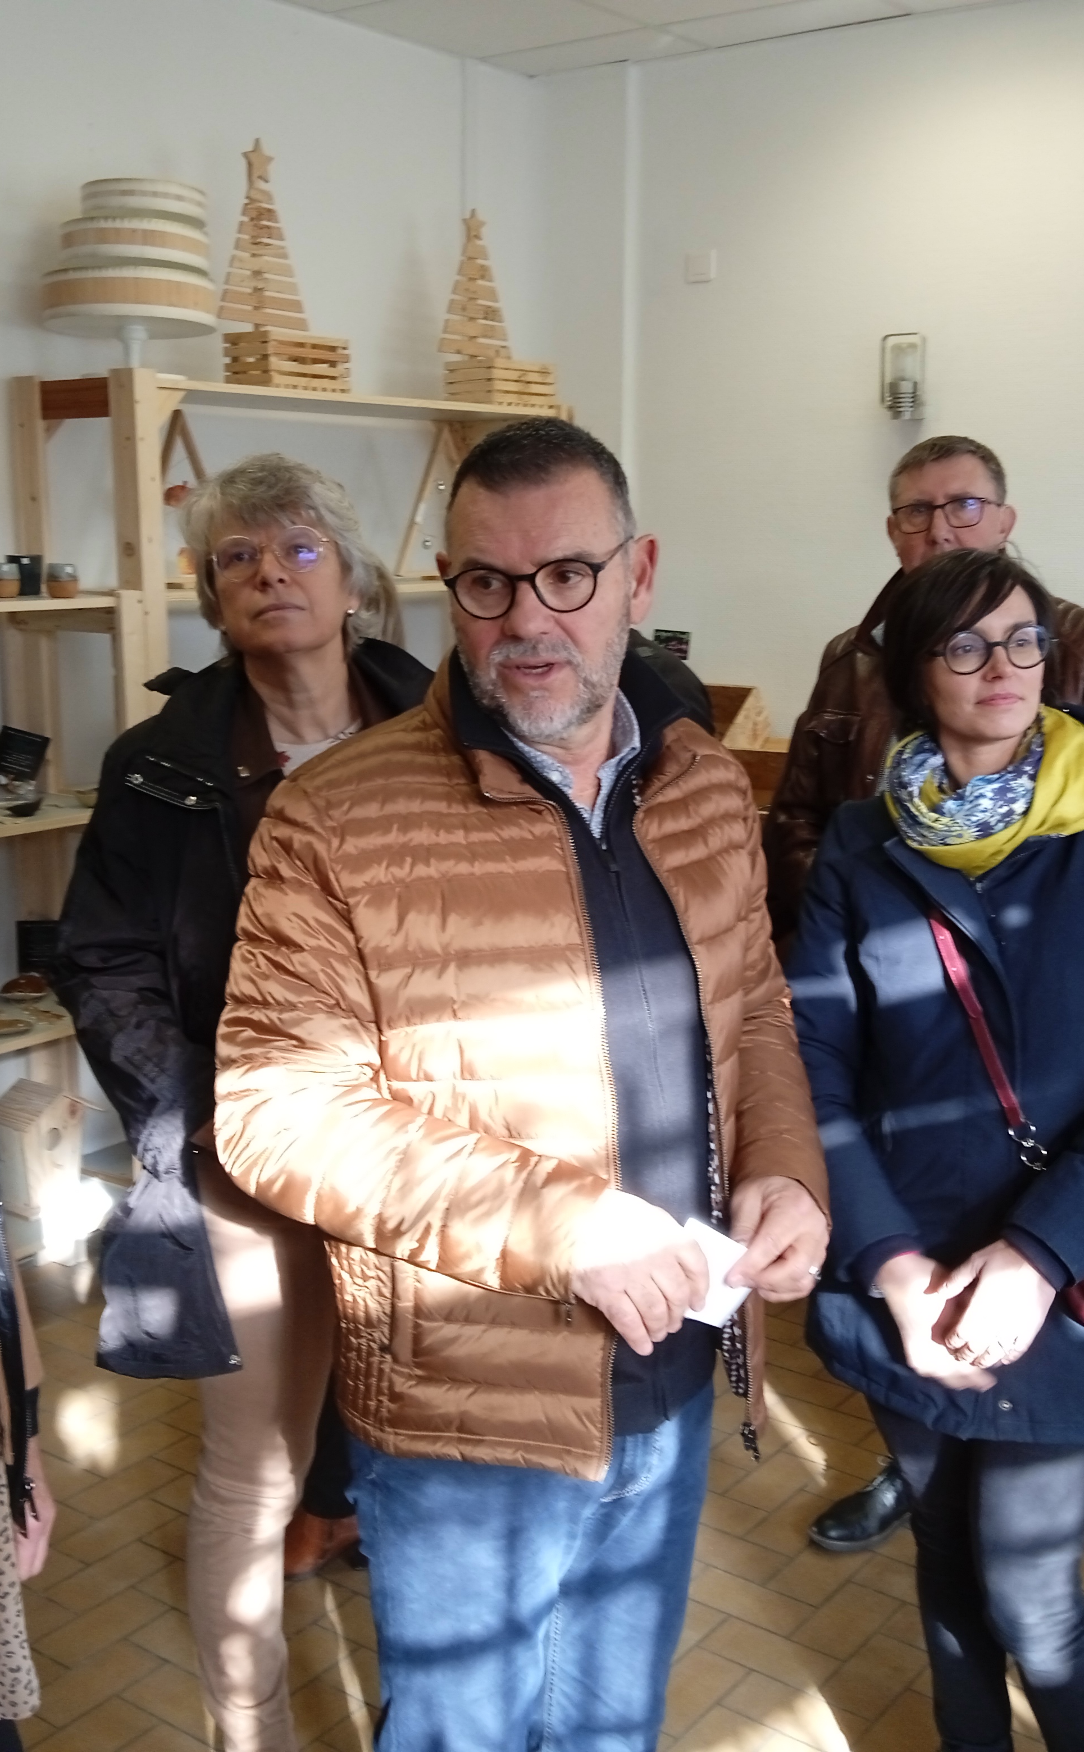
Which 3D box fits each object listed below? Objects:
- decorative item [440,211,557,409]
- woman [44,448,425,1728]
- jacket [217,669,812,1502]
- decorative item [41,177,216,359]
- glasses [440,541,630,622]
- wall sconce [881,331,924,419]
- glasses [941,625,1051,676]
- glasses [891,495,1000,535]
[{"bbox_3d":[-0.121,-1.549,5.181,0.190,0.520,0.310,8,13,37],"label":"decorative item"},{"bbox_3d":[-0.321,0.390,2.251,0.520,1.740,0.360,-3,11,-18],"label":"woman"},{"bbox_3d":[-0.030,0.151,1.616,0.500,0.690,0.360,-4,11,-20],"label":"jacket"},{"bbox_3d":[-0.937,-1.349,4.272,0.400,0.430,0.400,0,11,0],"label":"decorative item"},{"bbox_3d":[0.002,-0.255,1.560,0.138,0.046,0.140,-2,20,15],"label":"glasses"},{"bbox_3d":[0.960,-1.328,5.027,0.115,0.225,0.110,8,13,37],"label":"wall sconce"},{"bbox_3d":[0.504,-0.259,2.134,0.136,0.049,0.138,-4,10,4],"label":"glasses"},{"bbox_3d":[0.601,-0.523,2.779,0.138,0.043,0.140,0,3,27],"label":"glasses"}]

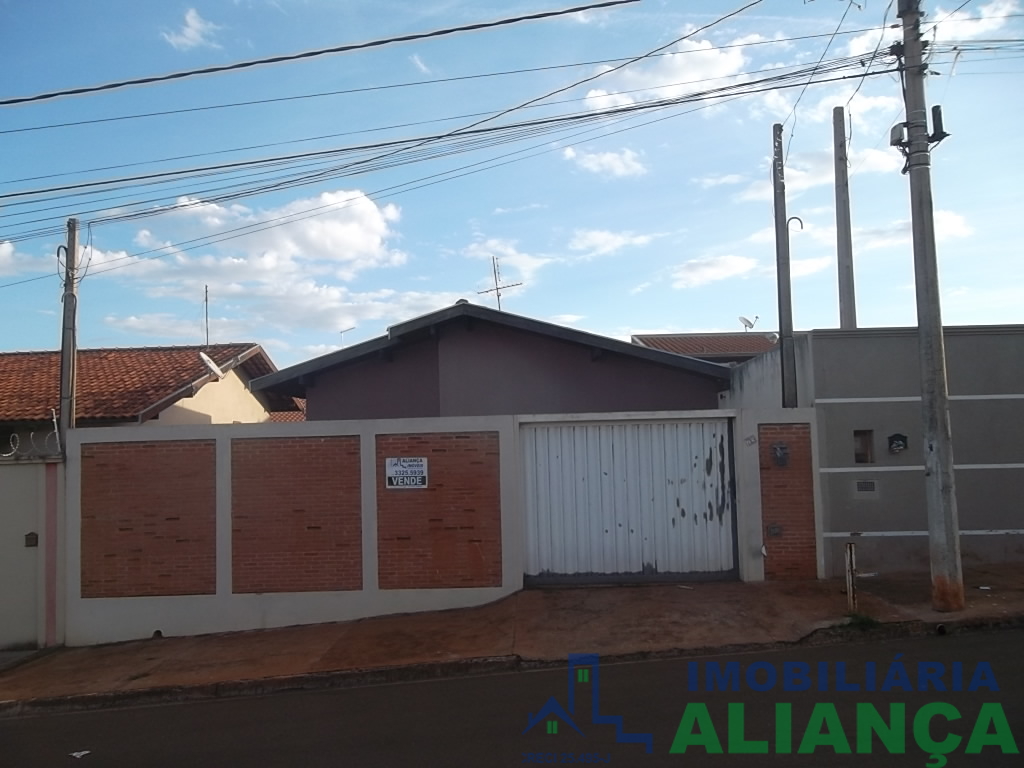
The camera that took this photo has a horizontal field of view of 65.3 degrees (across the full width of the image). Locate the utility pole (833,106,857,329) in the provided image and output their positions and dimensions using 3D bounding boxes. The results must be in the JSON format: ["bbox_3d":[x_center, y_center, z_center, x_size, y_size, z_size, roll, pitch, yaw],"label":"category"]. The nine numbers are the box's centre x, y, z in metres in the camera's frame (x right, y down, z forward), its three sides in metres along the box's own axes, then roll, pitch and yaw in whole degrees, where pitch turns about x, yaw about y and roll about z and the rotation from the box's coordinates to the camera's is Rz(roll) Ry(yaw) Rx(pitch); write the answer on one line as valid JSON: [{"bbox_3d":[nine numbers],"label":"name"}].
[{"bbox_3d":[4.879,-0.715,11.578,0.280,6.751,0.240,-1,-4,1],"label":"utility pole"}]

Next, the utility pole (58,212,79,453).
[{"bbox_3d":[-6.545,0.617,11.752,0.240,6.200,0.230,-1,-4,1],"label":"utility pole"}]

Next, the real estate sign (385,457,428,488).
[{"bbox_3d":[-1.474,1.255,11.235,0.581,0.430,0.020,-2,-4,1],"label":"real estate sign"}]

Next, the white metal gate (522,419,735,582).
[{"bbox_3d":[1.647,1.649,11.269,2.993,2.259,0.080,-2,-4,1],"label":"white metal gate"}]

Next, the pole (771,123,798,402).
[{"bbox_3d":[3.959,-0.548,11.487,0.240,6.520,0.230,-2,-4,1],"label":"pole"}]

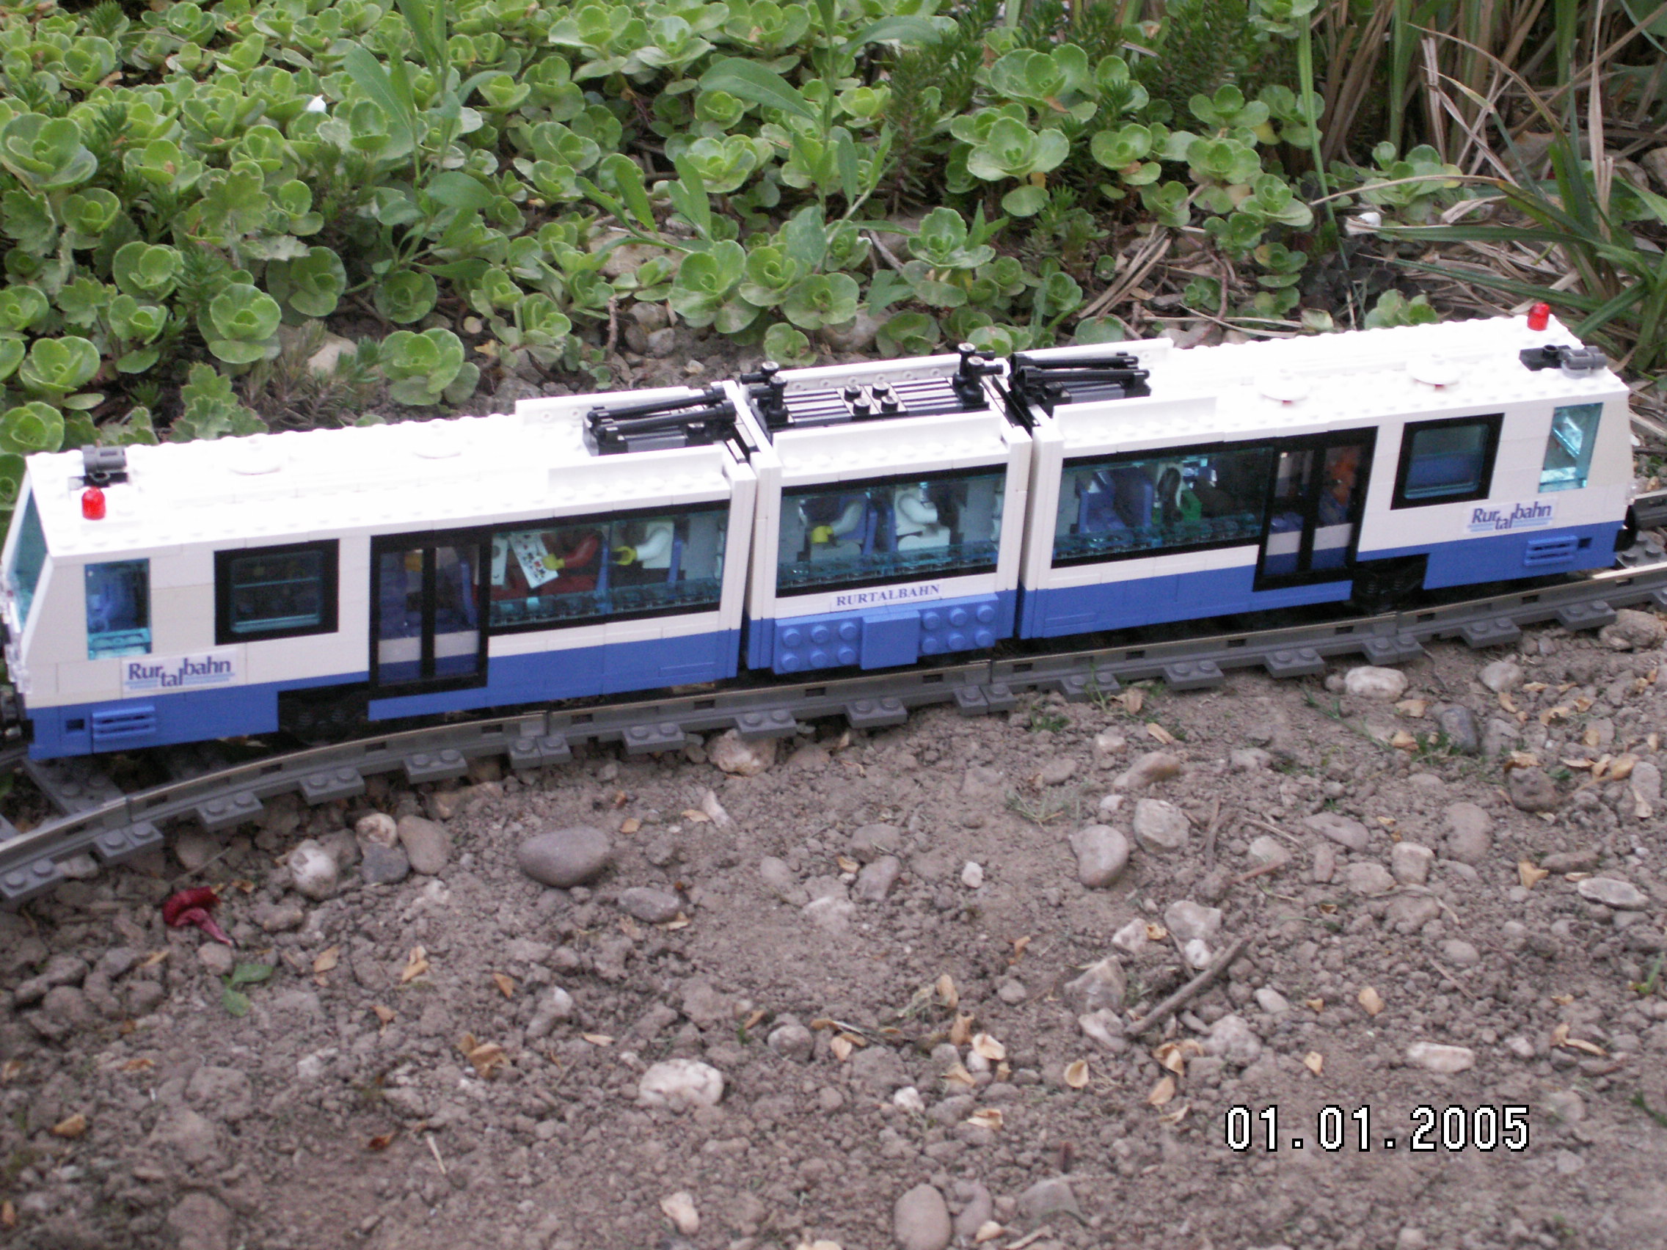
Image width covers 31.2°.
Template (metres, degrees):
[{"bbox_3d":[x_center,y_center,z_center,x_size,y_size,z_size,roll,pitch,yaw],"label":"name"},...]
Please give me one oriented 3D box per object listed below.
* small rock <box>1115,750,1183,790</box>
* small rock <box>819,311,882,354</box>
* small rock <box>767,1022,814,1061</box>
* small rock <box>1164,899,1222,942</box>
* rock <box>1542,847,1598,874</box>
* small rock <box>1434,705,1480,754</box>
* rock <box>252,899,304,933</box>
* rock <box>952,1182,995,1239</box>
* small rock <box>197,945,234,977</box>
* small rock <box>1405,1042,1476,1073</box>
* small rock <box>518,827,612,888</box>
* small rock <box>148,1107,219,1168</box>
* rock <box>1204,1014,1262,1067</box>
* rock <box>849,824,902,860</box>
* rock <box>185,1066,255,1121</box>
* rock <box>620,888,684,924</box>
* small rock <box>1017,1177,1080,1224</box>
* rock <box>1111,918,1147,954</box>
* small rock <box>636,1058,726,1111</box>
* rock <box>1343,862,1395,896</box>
[{"bbox_3d":[0.089,0.041,0.842,0.024,0.008,0.011,-18,39,-31],"label":"small rock"},{"bbox_3d":[0.006,-0.101,1.031,0.022,0.014,0.018,4,33,0],"label":"small rock"},{"bbox_3d":[-0.011,0.102,0.734,0.011,0.009,0.010,4,33,0],"label":"small rock"},{"bbox_3d":[0.094,0.078,0.784,0.015,0.009,0.015,4,33,0],"label":"small rock"},{"bbox_3d":[0.200,0.064,0.810,0.017,0.006,0.008,-5,34,-14],"label":"rock"},{"bbox_3d":[0.178,0.030,0.851,0.011,0.011,0.018,-1,33,-8],"label":"small rock"},{"bbox_3d":[-0.139,0.073,0.747,0.013,0.007,0.011,8,33,6],"label":"rock"},{"bbox_3d":[0.032,0.134,0.680,0.009,0.009,0.017,15,34,17],"label":"rock"},{"bbox_3d":[-0.155,0.084,0.746,0.009,0.007,0.009,4,33,0],"label":"small rock"},{"bbox_3d":[0.149,0.106,0.735,0.017,0.007,0.008,11,33,10],"label":"small rock"},{"bbox_3d":[-0.070,0.060,0.772,0.024,0.013,0.019,7,33,5],"label":"small rock"},{"bbox_3d":[-0.149,0.118,0.685,0.016,0.011,0.015,3,33,-2],"label":"small rock"},{"bbox_3d":[0.098,0.101,0.728,0.014,0.011,0.015,3,33,-2],"label":"rock"},{"bbox_3d":[0.011,0.058,0.797,0.014,0.008,0.012,6,33,2],"label":"rock"},{"bbox_3d":[-0.144,0.110,0.698,0.016,0.011,0.014,3,33,-2],"label":"rock"},{"bbox_3d":[-0.048,0.073,0.776,0.017,0.007,0.012,9,33,7],"label":"rock"},{"bbox_3d":[0.049,0.131,0.678,0.015,0.009,0.011,3,33,-2],"label":"small rock"},{"bbox_3d":[0.077,0.081,0.777,0.010,0.009,0.011,-7,34,-17],"label":"rock"},{"bbox_3d":[-0.036,0.108,0.702,0.020,0.011,0.014,3,33,-2],"label":"small rock"},{"bbox_3d":[0.142,0.067,0.792,0.014,0.007,0.010,18,35,21],"label":"rock"}]

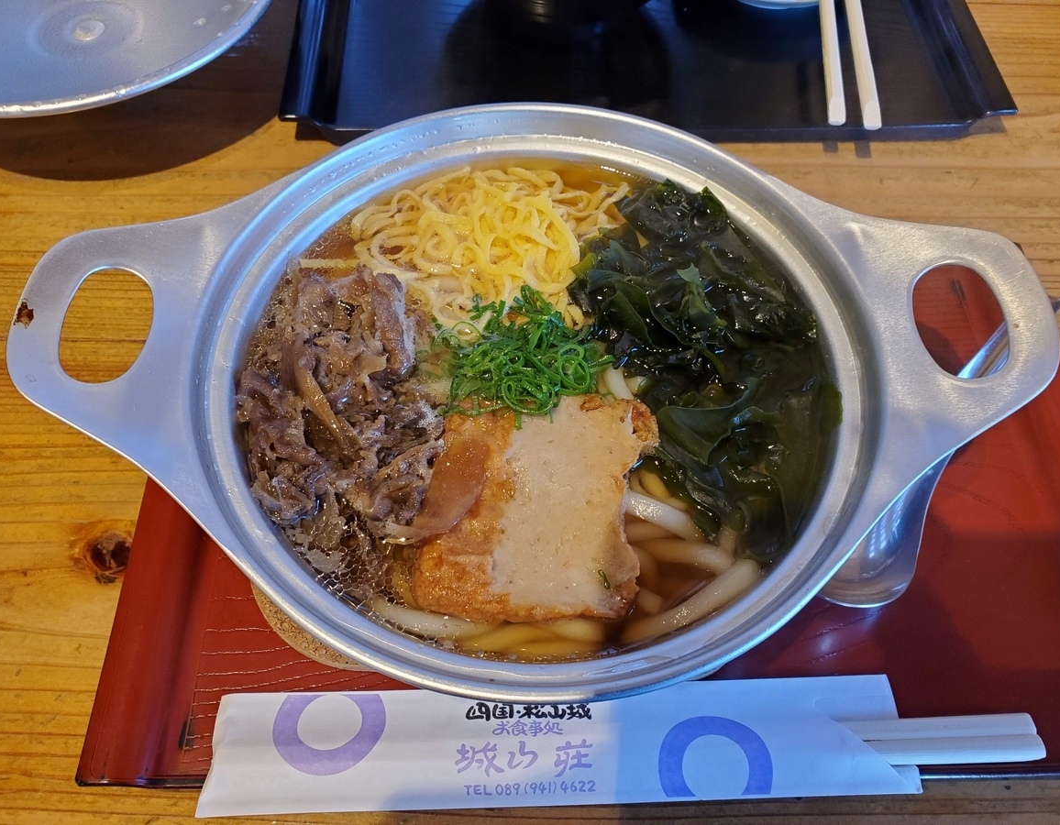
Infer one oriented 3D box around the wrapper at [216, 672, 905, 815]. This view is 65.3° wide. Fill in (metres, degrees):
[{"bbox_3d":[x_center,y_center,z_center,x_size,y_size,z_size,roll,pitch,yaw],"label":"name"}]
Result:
[{"bbox_3d":[0.008,0.096,0.241,0.205,0.007,0.033,-1,60,-1],"label":"wrapper"}]

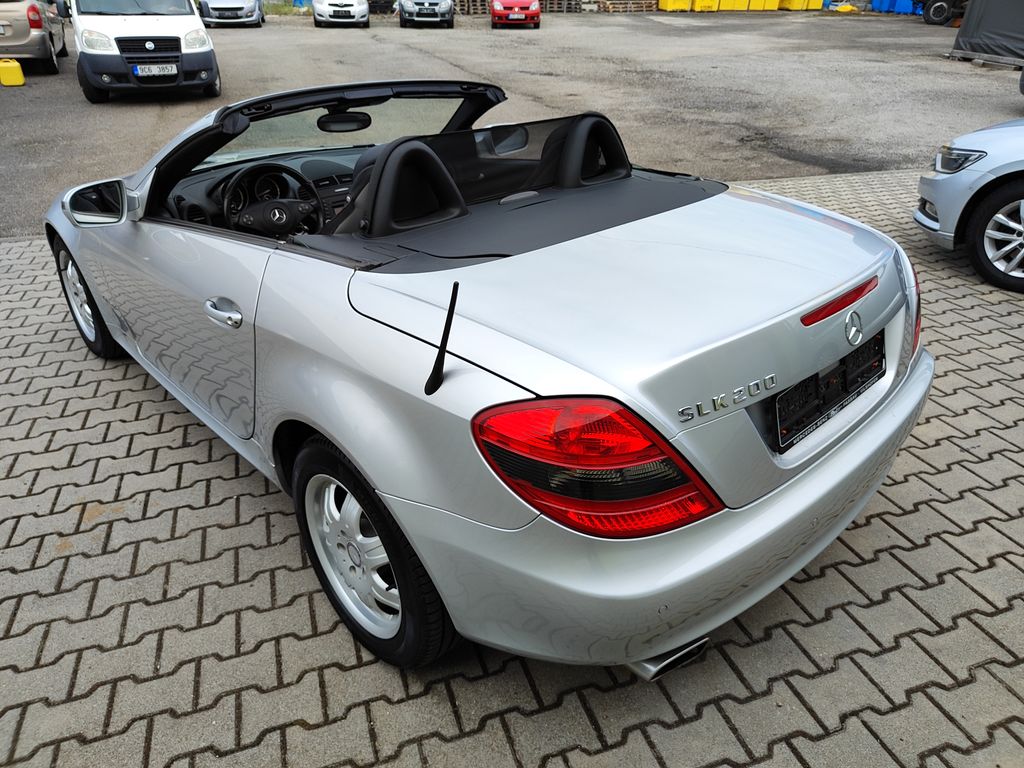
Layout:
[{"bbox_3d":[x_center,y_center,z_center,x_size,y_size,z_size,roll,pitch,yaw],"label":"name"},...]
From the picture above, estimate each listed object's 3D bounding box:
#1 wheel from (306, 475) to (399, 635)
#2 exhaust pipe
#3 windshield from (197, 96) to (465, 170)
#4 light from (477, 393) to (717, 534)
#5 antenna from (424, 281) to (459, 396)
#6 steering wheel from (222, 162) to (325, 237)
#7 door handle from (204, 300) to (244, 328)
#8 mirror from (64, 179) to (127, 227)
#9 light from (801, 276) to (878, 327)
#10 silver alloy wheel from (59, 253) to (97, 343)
[{"bbox_3d":[-0.345,0.408,1.752,0.170,0.440,0.440,-23,36,-37],"label":"wheel"},{"bbox_3d":[0.347,0.589,1.516,0.170,0.075,0.130,-23,36,-37],"label":"exhaust pipe"},{"bbox_3d":[-0.774,-1.008,2.821,1.340,0.160,0.800,-23,7,-37],"label":"windshield"},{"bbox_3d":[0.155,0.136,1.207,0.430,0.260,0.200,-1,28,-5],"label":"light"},{"bbox_3d":[-0.118,-0.073,1.209,0.025,0.255,0.045,-23,54,-37],"label":"antenna"},{"bbox_3d":[-0.896,-0.643,2.575,0.375,0.375,0.110,-23,13,-37],"label":"steering wheel"},{"bbox_3d":[-0.750,-0.179,1.765,0.050,0.055,0.220,-23,36,-37],"label":"door handle"},{"bbox_3d":[-1.491,-0.649,2.427,0.205,0.160,0.120,-23,36,-37],"label":"mirror"},{"bbox_3d":[0.703,-0.179,1.448,0.360,0.033,0.040,-23,36,-37],"label":"light"},{"bbox_3d":[-2.008,-0.439,3.308,0.170,0.440,0.440,-23,36,-37],"label":"silver alloy wheel"}]

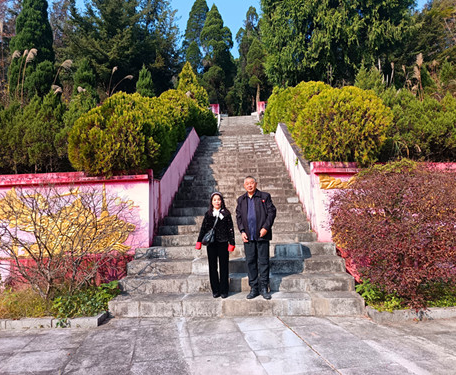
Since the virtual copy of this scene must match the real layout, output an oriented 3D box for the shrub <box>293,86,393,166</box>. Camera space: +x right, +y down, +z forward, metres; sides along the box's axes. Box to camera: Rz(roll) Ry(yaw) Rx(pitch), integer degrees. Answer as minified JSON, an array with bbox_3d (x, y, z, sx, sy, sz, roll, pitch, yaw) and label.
[{"bbox_3d":[2.410,-1.240,7.300,2.100,1.850,2.150,-1,-4,2],"label":"shrub"}]

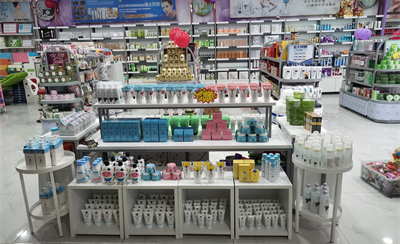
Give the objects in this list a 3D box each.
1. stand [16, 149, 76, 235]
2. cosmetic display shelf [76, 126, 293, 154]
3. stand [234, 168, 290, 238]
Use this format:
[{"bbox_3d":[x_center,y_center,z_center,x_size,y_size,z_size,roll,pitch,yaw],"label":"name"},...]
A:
[{"bbox_3d":[-1.152,0.554,2.327,0.402,0.557,0.402,-1,14,3],"label":"stand"},{"bbox_3d":[-0.112,0.137,2.561,1.628,0.054,0.603,-1,14,3],"label":"cosmetic display shelf"},{"bbox_3d":[0.452,0.592,2.283,0.399,0.419,0.382,-1,14,3],"label":"stand"}]

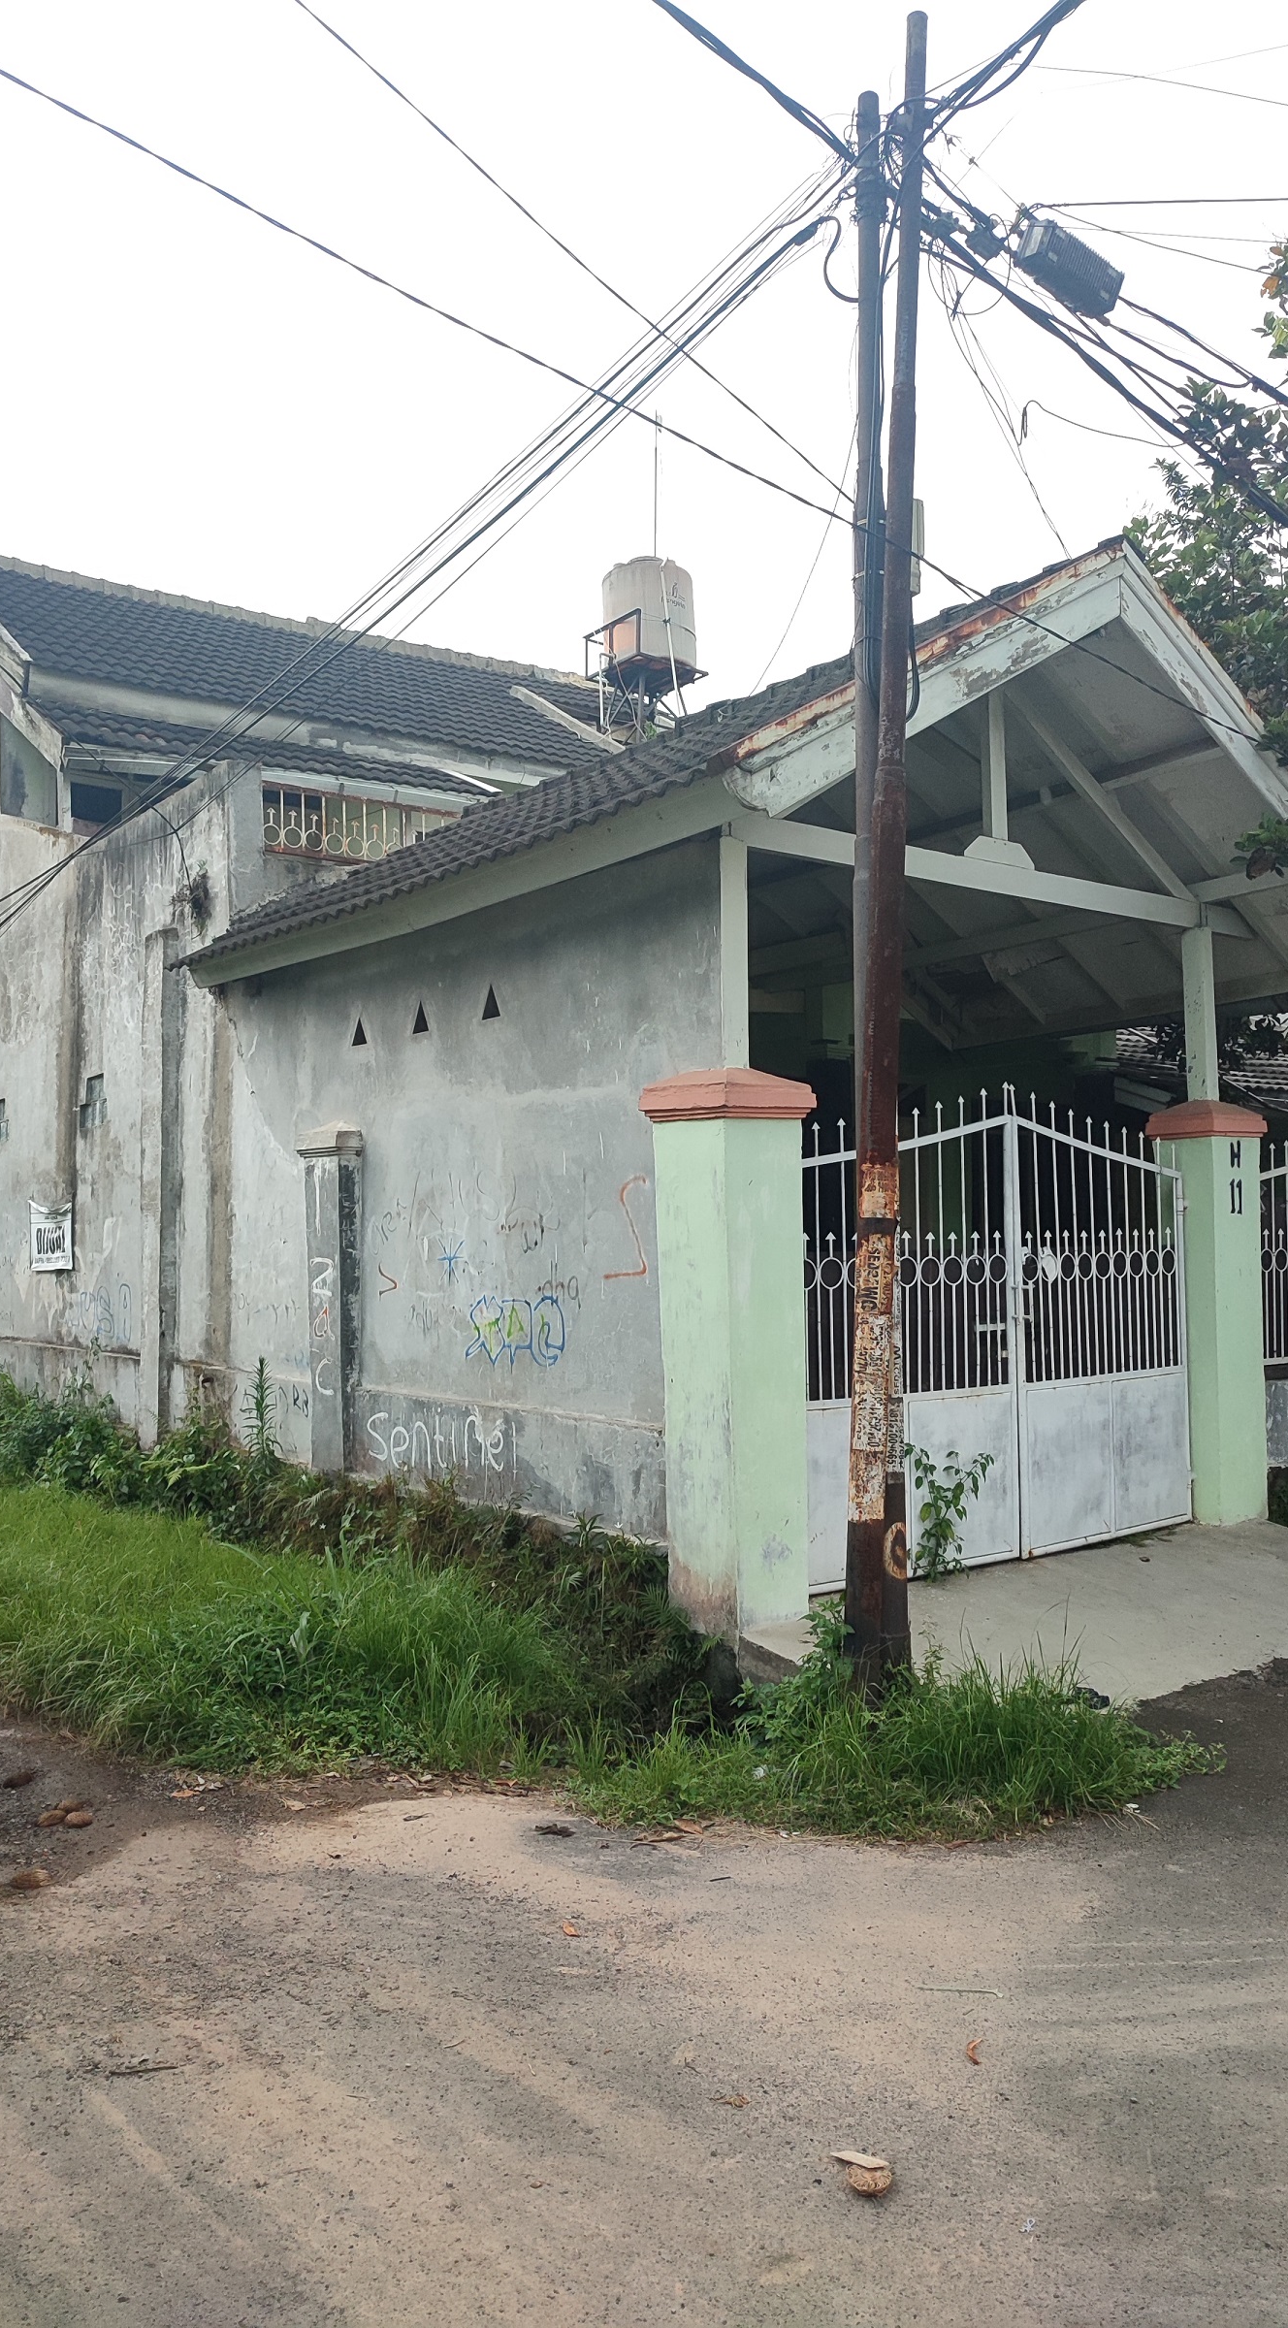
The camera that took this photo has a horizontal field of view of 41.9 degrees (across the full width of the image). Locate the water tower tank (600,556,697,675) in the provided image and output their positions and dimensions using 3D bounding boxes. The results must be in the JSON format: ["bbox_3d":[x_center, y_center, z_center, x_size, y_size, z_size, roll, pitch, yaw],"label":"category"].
[{"bbox_3d":[0.071,-6.133,18.773,1.050,1.250,1.050,-1,-3,0],"label":"water tower tank"}]

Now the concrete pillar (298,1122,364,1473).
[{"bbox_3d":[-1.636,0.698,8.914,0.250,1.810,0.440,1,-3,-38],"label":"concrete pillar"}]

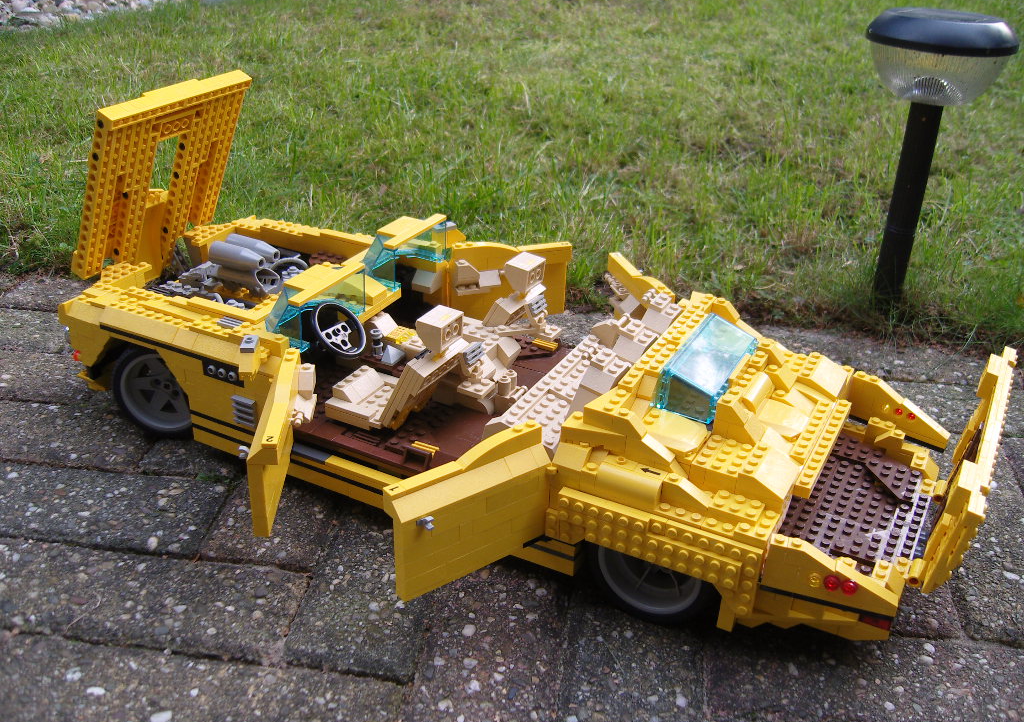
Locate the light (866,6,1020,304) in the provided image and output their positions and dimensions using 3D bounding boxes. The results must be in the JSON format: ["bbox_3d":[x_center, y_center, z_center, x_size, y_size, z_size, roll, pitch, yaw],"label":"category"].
[{"bbox_3d":[0.328,-0.158,0.820,0.118,0.246,0.118,15,32,25],"label":"light"}]

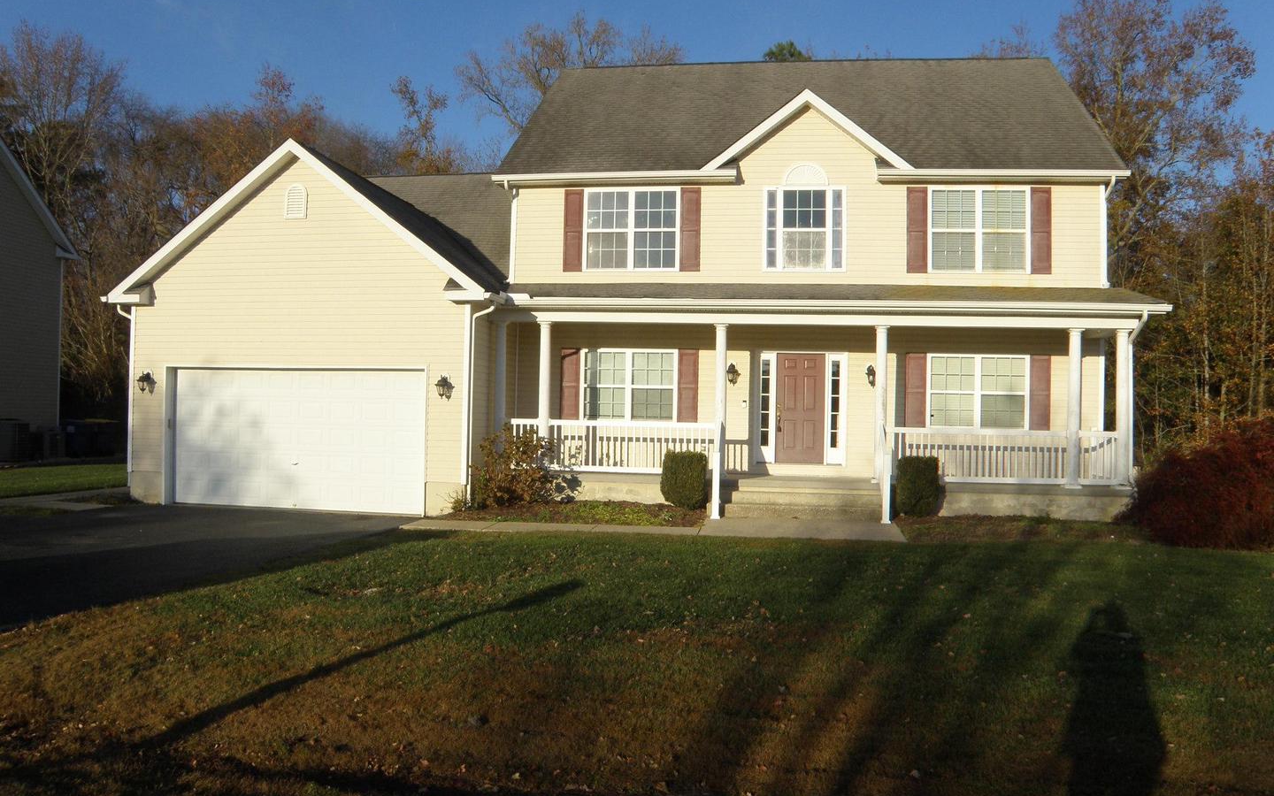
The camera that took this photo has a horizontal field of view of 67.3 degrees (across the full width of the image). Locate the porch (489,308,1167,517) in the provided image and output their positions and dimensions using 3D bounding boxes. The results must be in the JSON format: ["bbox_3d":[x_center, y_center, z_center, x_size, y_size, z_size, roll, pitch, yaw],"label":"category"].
[{"bbox_3d":[2.833,0.222,16.349,10.650,3.450,2.200,1,-1,8],"label":"porch"}]

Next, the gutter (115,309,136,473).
[{"bbox_3d":[-8.840,-0.138,16.550,0.290,2.980,0.120,1,-1,8],"label":"gutter"}]

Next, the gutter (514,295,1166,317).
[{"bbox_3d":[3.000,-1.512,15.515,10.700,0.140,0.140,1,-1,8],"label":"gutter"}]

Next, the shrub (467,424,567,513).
[{"bbox_3d":[-1.933,1.120,15.824,1.500,1.350,1.300,1,-1,8],"label":"shrub"}]

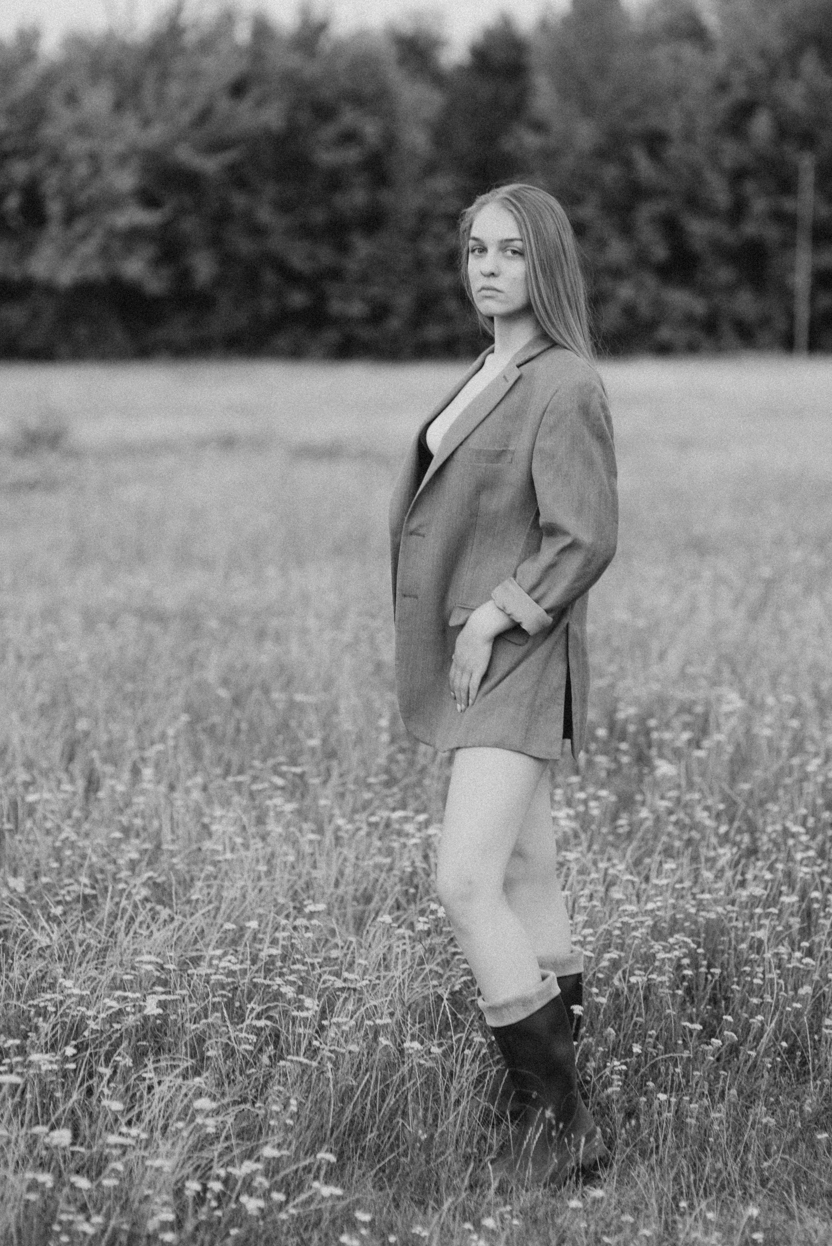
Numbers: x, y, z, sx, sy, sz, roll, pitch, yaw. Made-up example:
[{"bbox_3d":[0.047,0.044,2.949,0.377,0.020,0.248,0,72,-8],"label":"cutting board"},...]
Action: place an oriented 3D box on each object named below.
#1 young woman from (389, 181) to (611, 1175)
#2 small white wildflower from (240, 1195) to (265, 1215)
[{"bbox_3d":[0.150,0.104,5.035,0.400,1.690,0.470,-3,7,-30],"label":"young woman"},{"bbox_3d":[-0.231,0.821,4.150,0.036,0.024,0.036,0,6,0],"label":"small white wildflower"}]

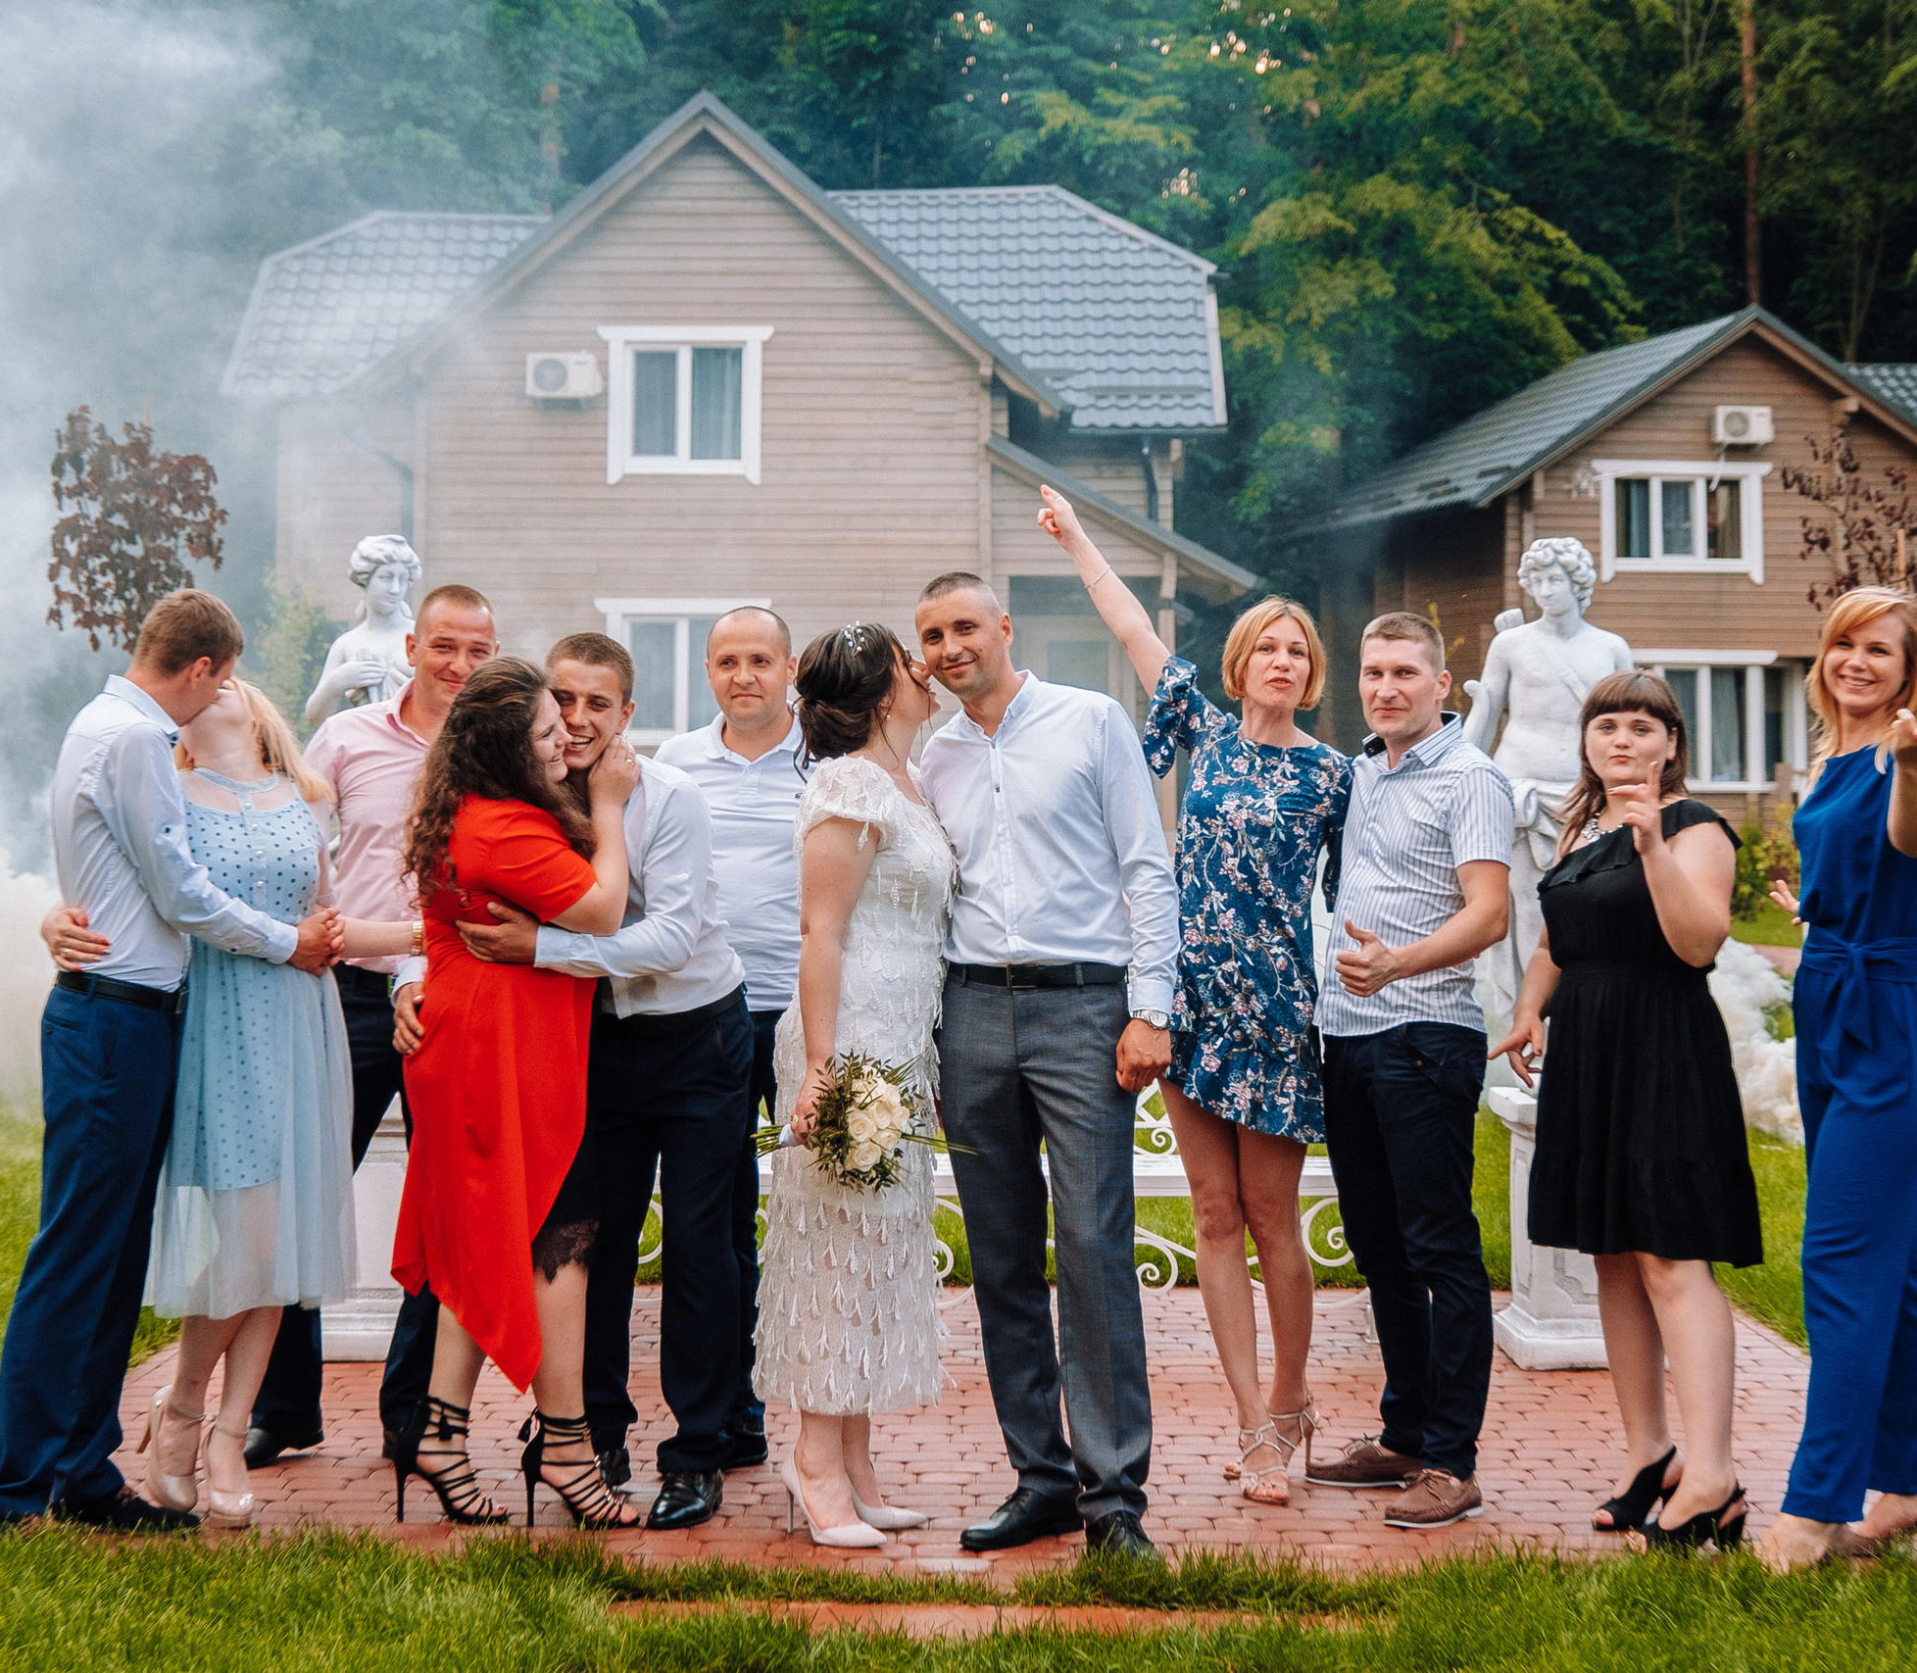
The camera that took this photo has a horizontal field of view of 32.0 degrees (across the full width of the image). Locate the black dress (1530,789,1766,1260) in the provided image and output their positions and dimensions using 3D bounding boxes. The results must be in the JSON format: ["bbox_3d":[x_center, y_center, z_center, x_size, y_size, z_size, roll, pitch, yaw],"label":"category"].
[{"bbox_3d":[1.284,0.368,6.250,0.450,0.880,0.350,0,1,19],"label":"black dress"}]

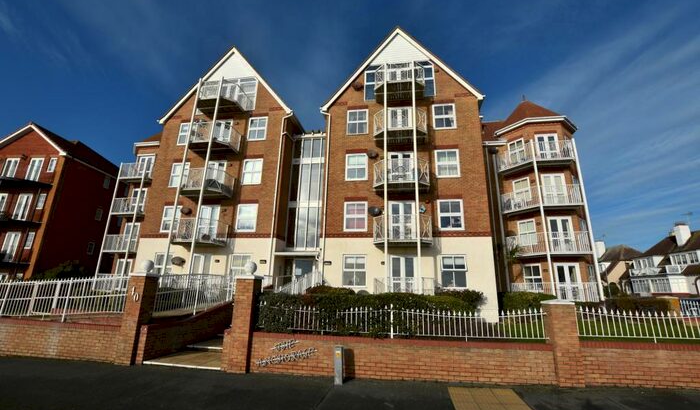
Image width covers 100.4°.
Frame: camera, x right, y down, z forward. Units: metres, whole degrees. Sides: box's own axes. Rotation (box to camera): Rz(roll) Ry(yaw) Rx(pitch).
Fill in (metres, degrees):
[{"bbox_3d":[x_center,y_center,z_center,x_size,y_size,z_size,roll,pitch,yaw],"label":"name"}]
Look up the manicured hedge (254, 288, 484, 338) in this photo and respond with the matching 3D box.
[{"bbox_3d":[0.523,2.620,6.996,4.900,1.100,1.800,1,-14,4],"label":"manicured hedge"}]

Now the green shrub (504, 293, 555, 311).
[{"bbox_3d":[8.423,4.709,13.553,2.500,1.100,1.400,-1,-15,11],"label":"green shrub"}]

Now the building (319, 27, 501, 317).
[{"bbox_3d":[3.277,-1.745,18.741,8.600,15.900,9.500,-1,-15,11],"label":"building"}]

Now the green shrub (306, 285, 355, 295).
[{"bbox_3d":[-0.886,3.971,12.274,2.100,1.150,1.500,-1,-15,11],"label":"green shrub"}]

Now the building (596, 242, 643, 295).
[{"bbox_3d":[36.863,9.006,38.399,7.000,7.400,7.400,-3,-15,16],"label":"building"}]

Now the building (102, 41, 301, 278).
[{"bbox_3d":[-9.762,-1.387,21.887,14.100,16.000,11.000,-1,-15,11],"label":"building"}]

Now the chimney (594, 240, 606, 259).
[{"bbox_3d":[34.374,6.148,40.000,0.950,2.400,0.750,-1,-15,11],"label":"chimney"}]

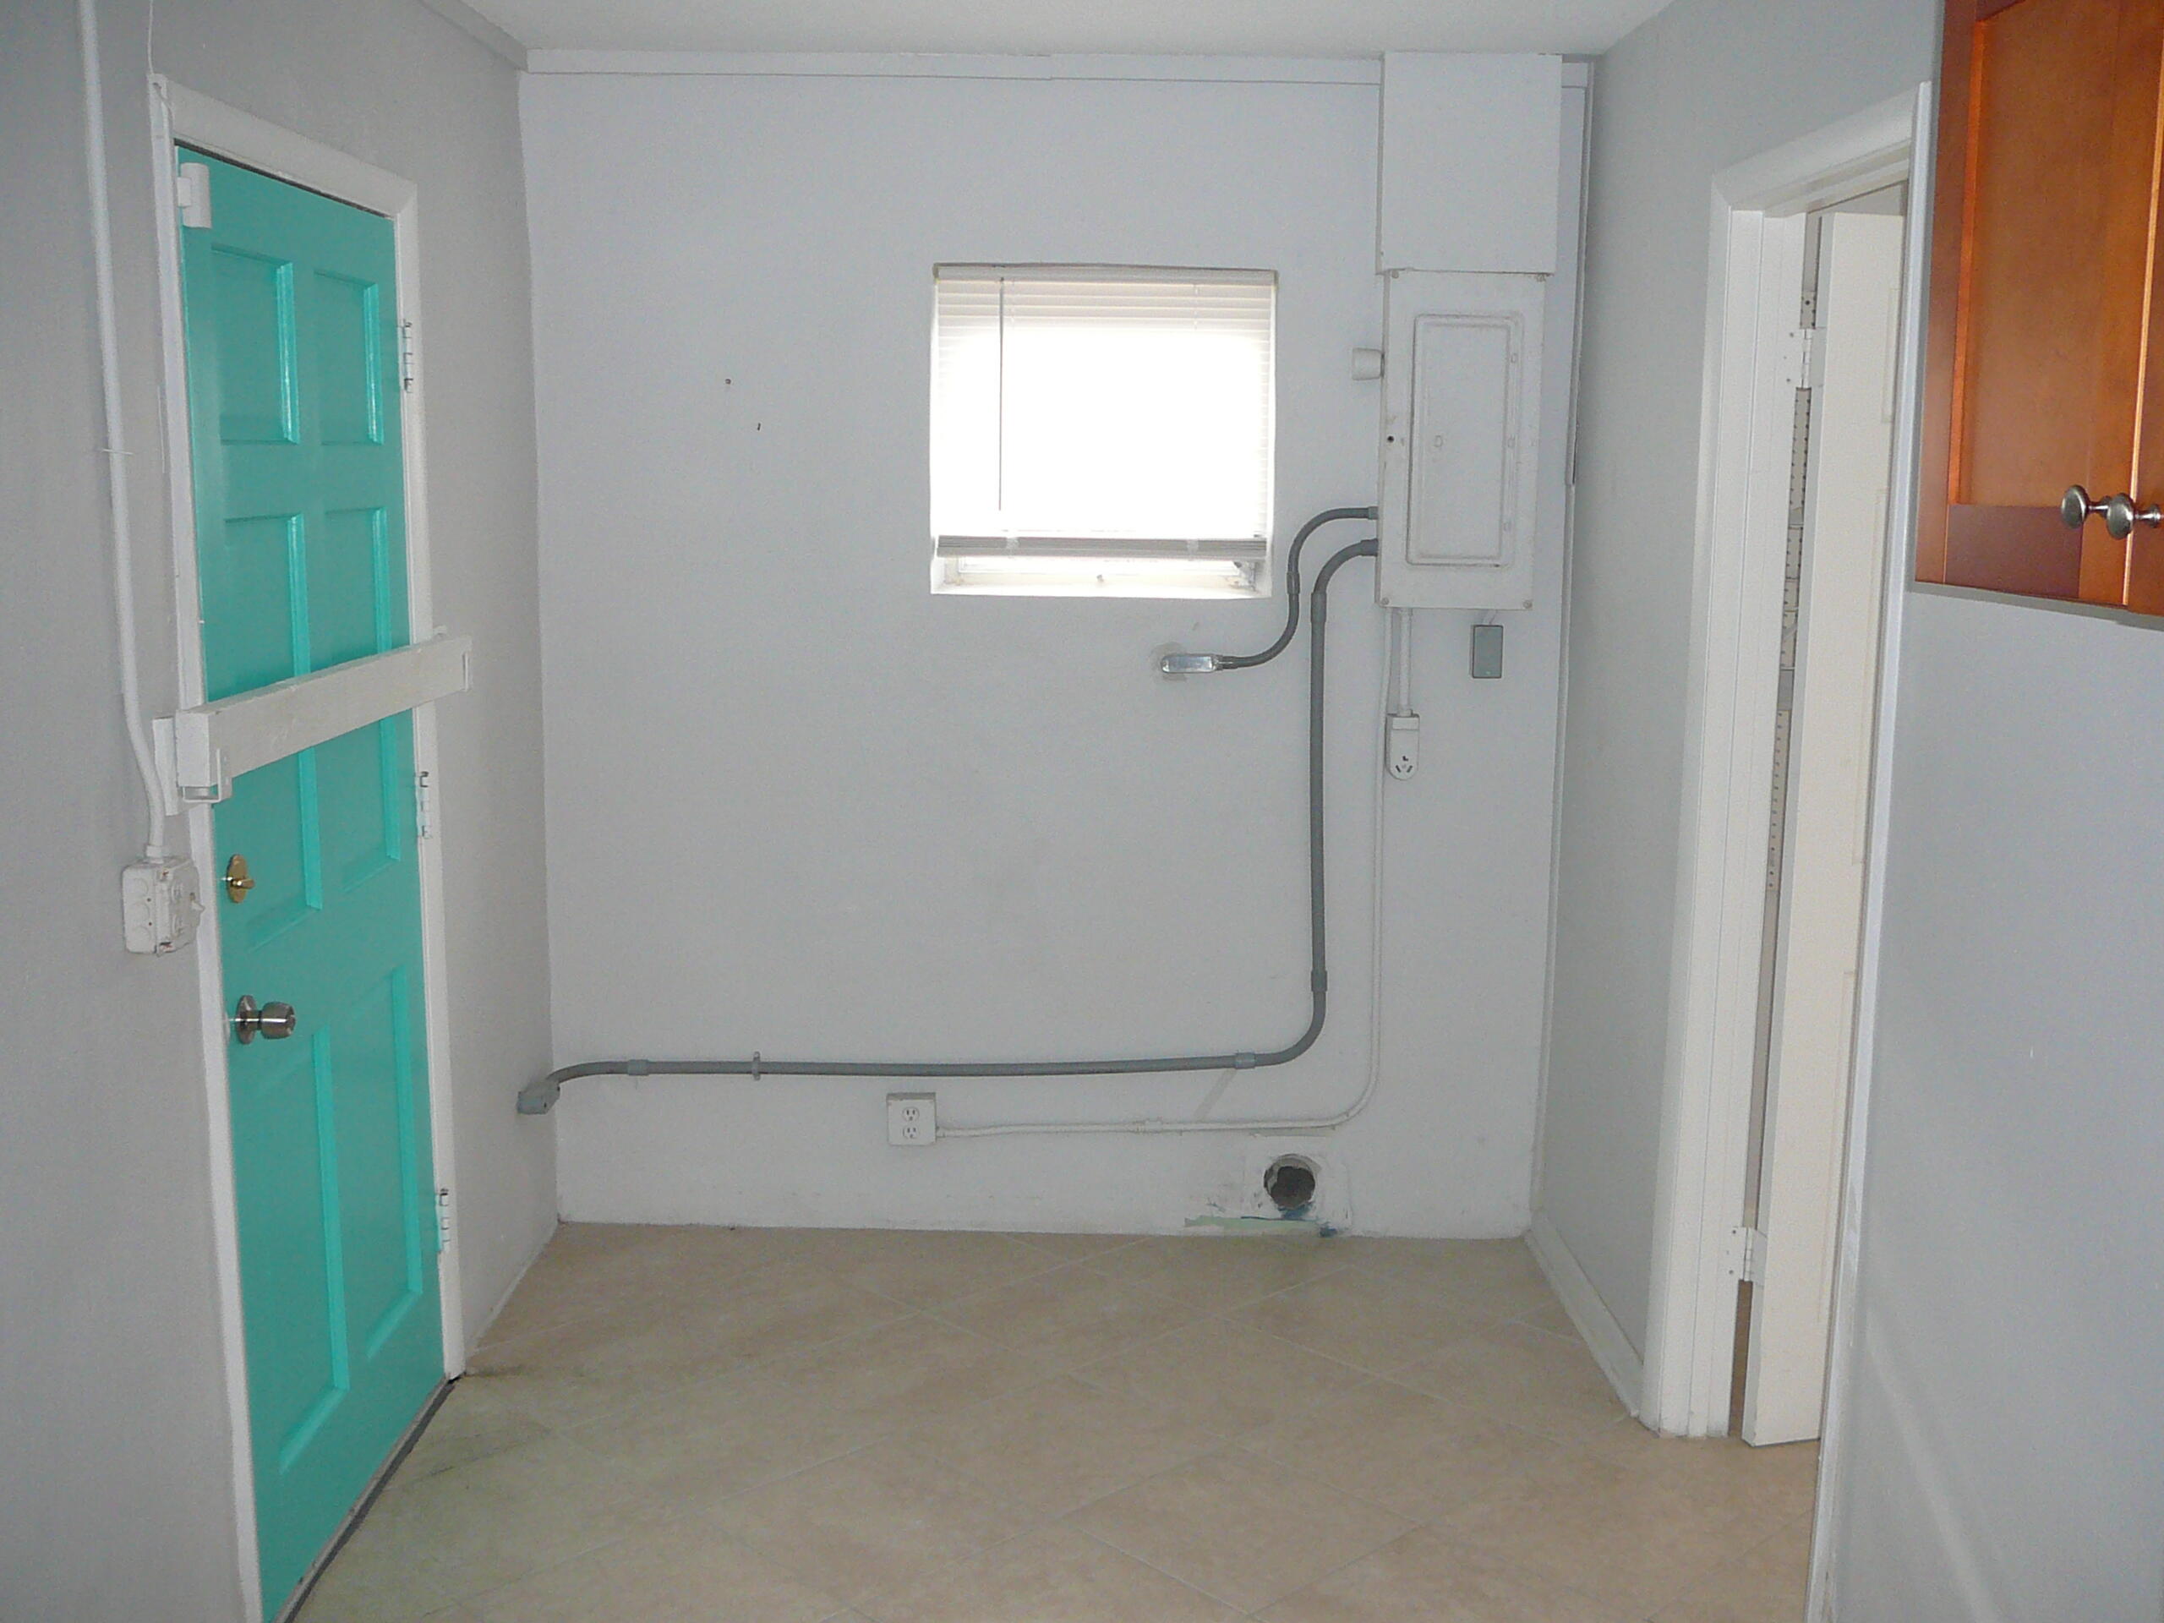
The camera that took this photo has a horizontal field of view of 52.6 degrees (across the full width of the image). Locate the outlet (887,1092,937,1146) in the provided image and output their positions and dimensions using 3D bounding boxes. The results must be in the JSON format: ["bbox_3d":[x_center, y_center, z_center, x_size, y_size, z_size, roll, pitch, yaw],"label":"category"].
[{"bbox_3d":[-0.360,0.656,4.661,0.102,0.104,0.045,1,10,1],"label":"outlet"}]

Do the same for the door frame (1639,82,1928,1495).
[{"bbox_3d":[1.063,0.095,3.237,0.130,2.115,0.867,0,10,-1],"label":"door frame"}]

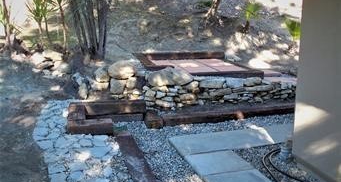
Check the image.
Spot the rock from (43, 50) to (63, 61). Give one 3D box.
[{"bbox_3d":[-2.617,-0.787,7.650,0.374,0.243,0.310,-1,13,0],"label":"rock"}]

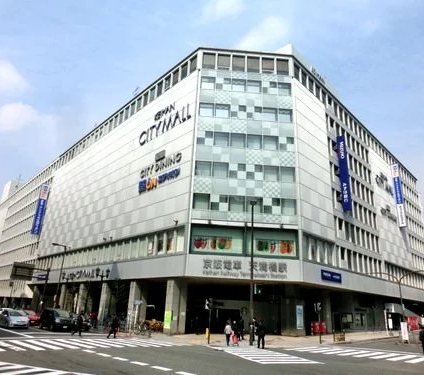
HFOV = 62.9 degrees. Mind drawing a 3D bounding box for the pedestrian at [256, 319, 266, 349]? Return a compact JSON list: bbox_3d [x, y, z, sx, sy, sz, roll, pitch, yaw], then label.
[{"bbox_3d":[3.211,9.410,22.276,0.520,1.740,0.400,9,-20,-17],"label":"pedestrian"}]

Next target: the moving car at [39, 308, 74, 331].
[{"bbox_3d":[-14.887,12.491,33.194,1.740,1.860,4.700,18,-24,-37],"label":"moving car"}]

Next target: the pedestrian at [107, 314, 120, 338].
[{"bbox_3d":[-7.369,10.375,25.966,0.550,1.652,0.500,16,-23,-35],"label":"pedestrian"}]

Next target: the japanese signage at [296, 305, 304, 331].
[{"bbox_3d":[8.082,11.967,31.841,0.620,2.100,0.120,4,-19,-3],"label":"japanese signage"}]

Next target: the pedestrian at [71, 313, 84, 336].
[{"bbox_3d":[-10.014,10.207,25.873,0.650,1.683,0.500,16,-23,-35],"label":"pedestrian"}]

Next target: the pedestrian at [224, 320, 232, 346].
[{"bbox_3d":[1.147,9.959,23.639,0.500,1.576,0.350,9,-20,-17],"label":"pedestrian"}]

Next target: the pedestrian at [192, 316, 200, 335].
[{"bbox_3d":[-1.369,12.591,31.696,0.480,1.600,0.360,5,-19,-5],"label":"pedestrian"}]

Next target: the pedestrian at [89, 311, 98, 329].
[{"bbox_3d":[-11.588,12.966,34.034,0.500,1.589,0.350,17,-24,-37],"label":"pedestrian"}]

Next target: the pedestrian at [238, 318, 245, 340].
[{"bbox_3d":[2.382,11.281,27.662,0.500,1.674,0.350,9,-20,-17],"label":"pedestrian"}]

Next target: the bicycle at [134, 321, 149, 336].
[{"bbox_3d":[-5.784,11.574,28.445,0.570,1.050,1.700,14,-22,-30],"label":"bicycle"}]

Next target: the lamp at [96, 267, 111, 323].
[{"bbox_3d":[-10.757,10.545,33.343,1.400,5.600,0.400,19,-25,-38],"label":"lamp"}]

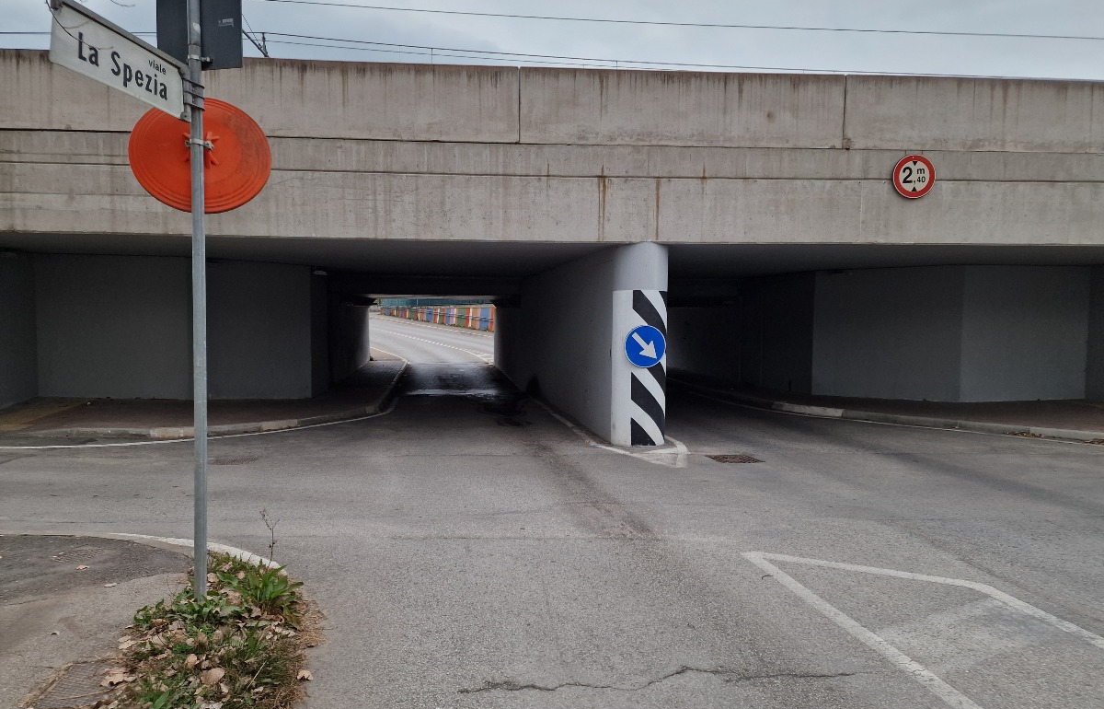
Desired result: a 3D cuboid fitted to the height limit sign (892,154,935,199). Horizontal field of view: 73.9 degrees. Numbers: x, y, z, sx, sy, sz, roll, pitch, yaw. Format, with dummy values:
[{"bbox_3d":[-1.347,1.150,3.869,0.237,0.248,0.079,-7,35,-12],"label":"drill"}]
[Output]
[{"bbox_3d":[5.069,-2.489,10.270,0.600,0.600,0.050,0,3,-3],"label":"height limit sign"}]

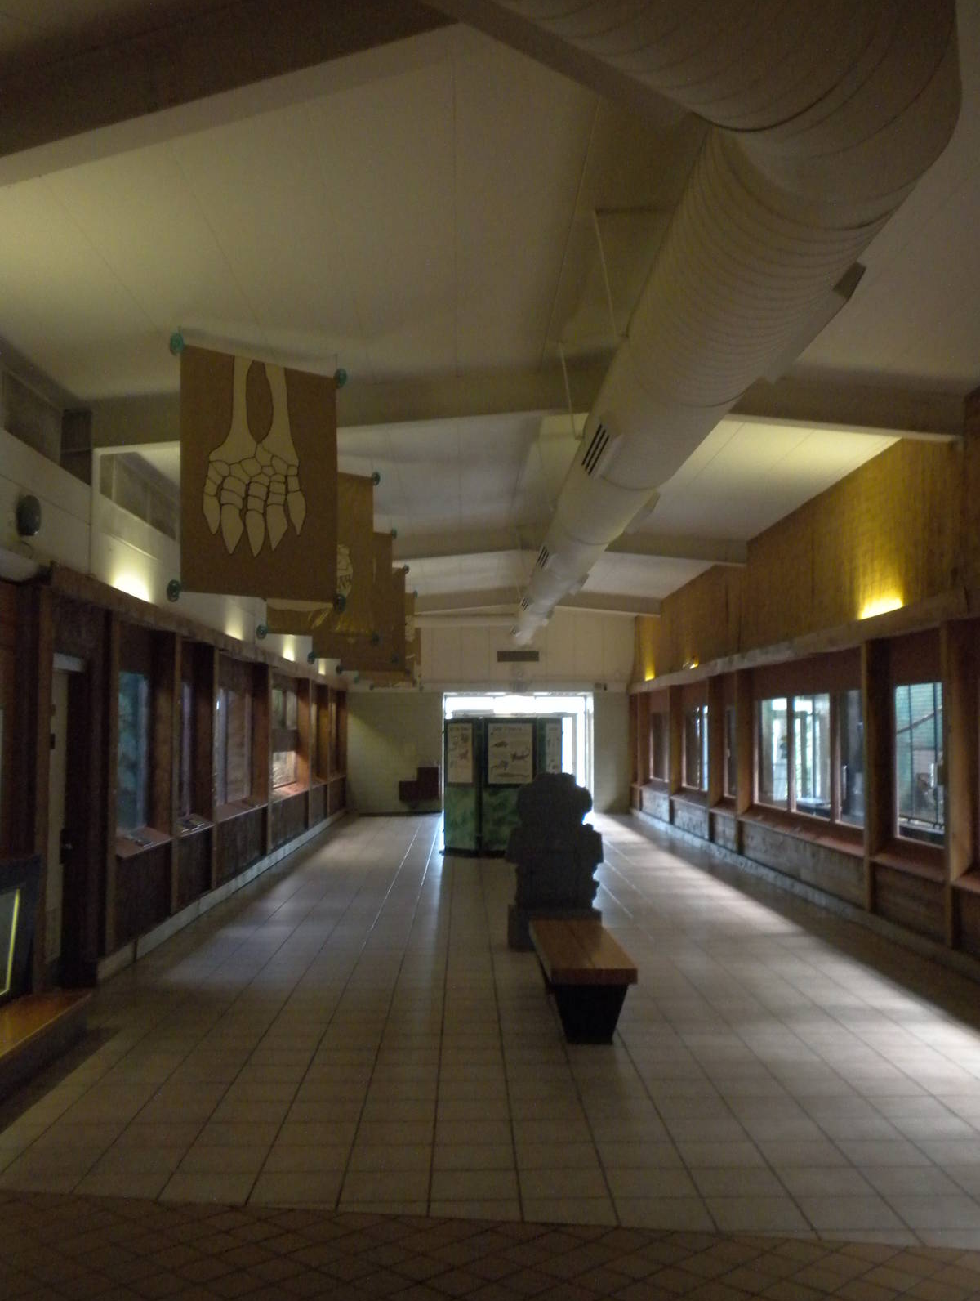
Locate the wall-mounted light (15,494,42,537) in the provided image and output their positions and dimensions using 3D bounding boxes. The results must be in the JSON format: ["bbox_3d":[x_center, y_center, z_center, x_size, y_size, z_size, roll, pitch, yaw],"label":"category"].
[{"bbox_3d":[-2.523,-0.731,7.634,0.100,0.225,0.190,0,-3,-1],"label":"wall-mounted light"}]

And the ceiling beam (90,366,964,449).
[{"bbox_3d":[0.265,-1.631,9.275,5.730,0.540,0.190,0,-3,-1],"label":"ceiling beam"}]

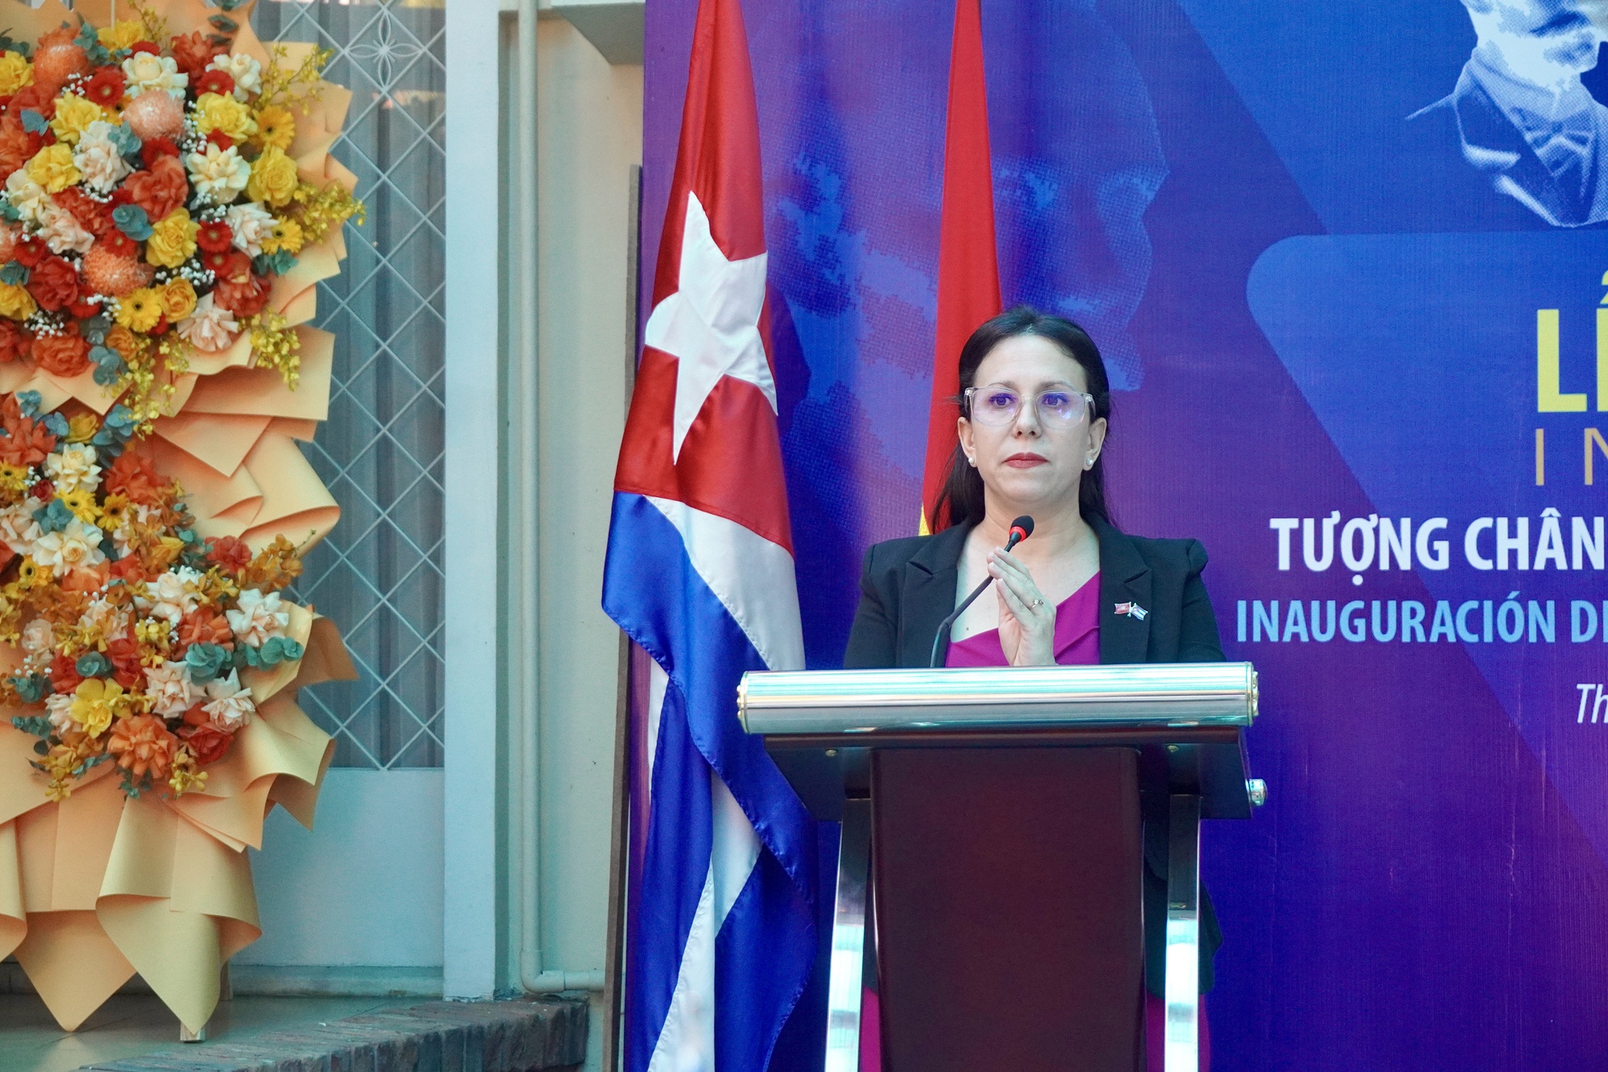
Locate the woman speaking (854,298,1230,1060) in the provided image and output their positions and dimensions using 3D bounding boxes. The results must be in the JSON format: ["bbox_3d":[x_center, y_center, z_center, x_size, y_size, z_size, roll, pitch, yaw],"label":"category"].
[{"bbox_3d":[0.270,0.565,3.930,0.470,1.660,0.370,0,-1,7],"label":"woman speaking"}]

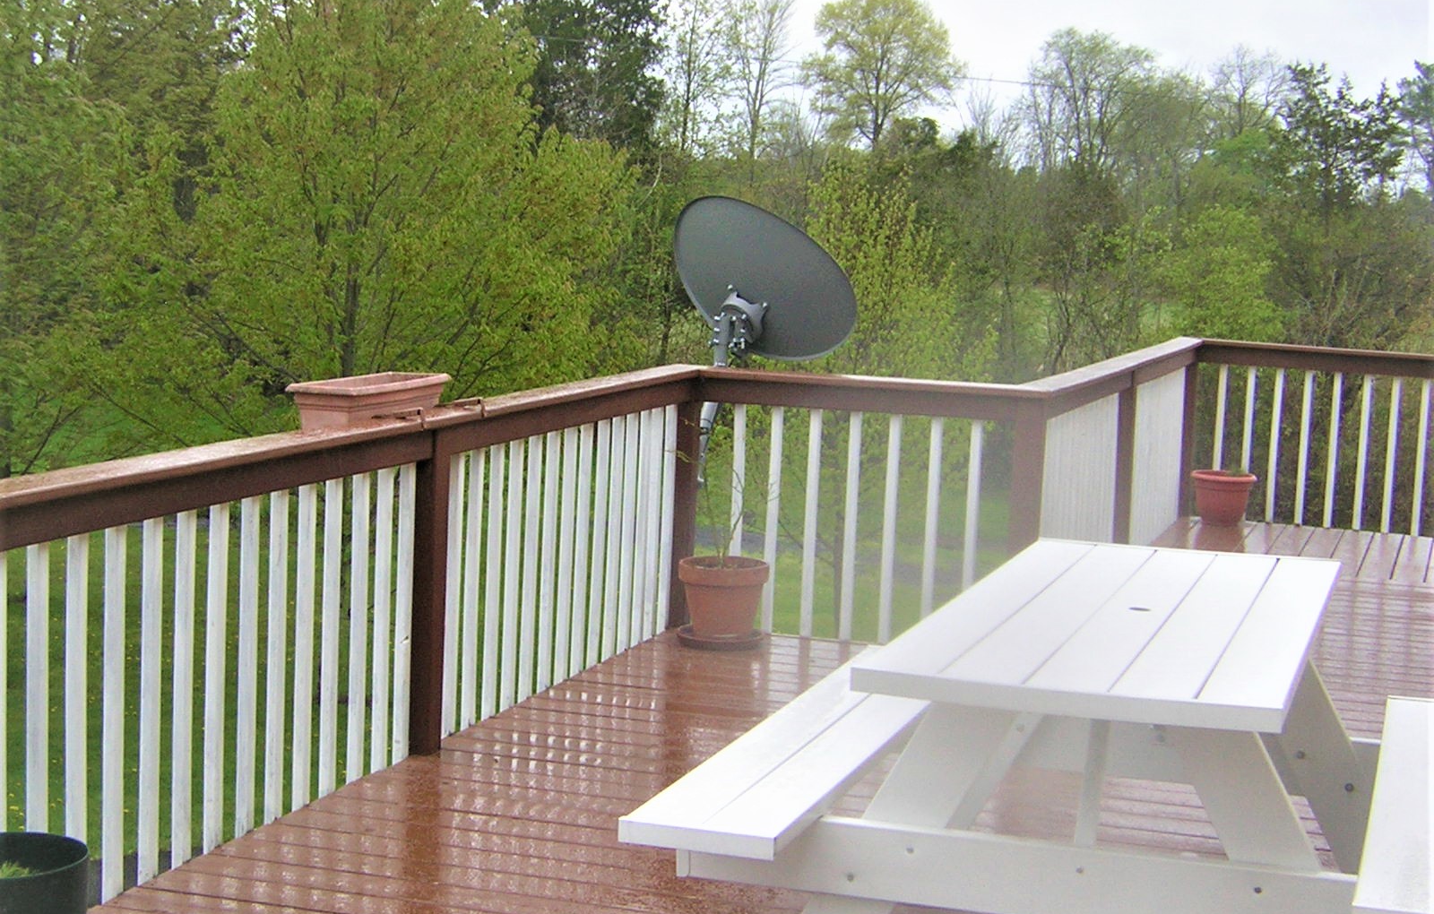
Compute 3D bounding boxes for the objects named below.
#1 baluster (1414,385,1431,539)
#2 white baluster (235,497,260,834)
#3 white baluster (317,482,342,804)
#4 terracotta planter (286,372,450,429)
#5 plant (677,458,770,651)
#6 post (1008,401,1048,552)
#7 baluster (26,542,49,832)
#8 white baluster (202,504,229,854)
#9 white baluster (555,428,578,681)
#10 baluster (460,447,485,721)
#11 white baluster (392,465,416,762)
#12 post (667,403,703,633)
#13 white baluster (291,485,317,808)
[{"bbox_3d":[3.545,0.001,11.235,0.035,0.795,0.035,5,8,19],"label":"baluster"},{"bbox_3d":[-1.135,0.505,5.410,0.035,0.823,0.035,5,8,19],"label":"white baluster"},{"bbox_3d":[-0.987,0.453,5.704,0.034,0.860,0.034,4,7,18],"label":"white baluster"},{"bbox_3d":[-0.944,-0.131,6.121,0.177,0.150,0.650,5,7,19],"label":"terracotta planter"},{"bbox_3d":[0.029,0.326,7.828,0.325,0.650,0.325,2,7,0],"label":"plant"},{"bbox_3d":[1.079,0.257,7.767,0.089,0.915,0.089,4,7,18],"label":"post"},{"bbox_3d":[-1.381,0.568,4.540,0.034,0.860,0.034,4,7,18],"label":"baluster"},{"bbox_3d":[-1.161,0.504,5.188,0.034,0.860,0.034,4,7,18],"label":"white baluster"},{"bbox_3d":[-0.484,0.305,7.187,0.034,0.860,0.034,4,7,18],"label":"white baluster"},{"bbox_3d":[-0.716,0.381,6.554,0.035,0.823,0.035,5,7,19],"label":"baluster"},{"bbox_3d":[-0.862,0.423,6.161,0.035,0.823,0.035,5,8,19],"label":"white baluster"},{"bbox_3d":[-0.133,0.201,8.061,0.090,0.830,0.090,5,7,19],"label":"post"},{"bbox_3d":[-1.044,0.477,5.663,0.035,0.823,0.035,5,8,19],"label":"white baluster"}]

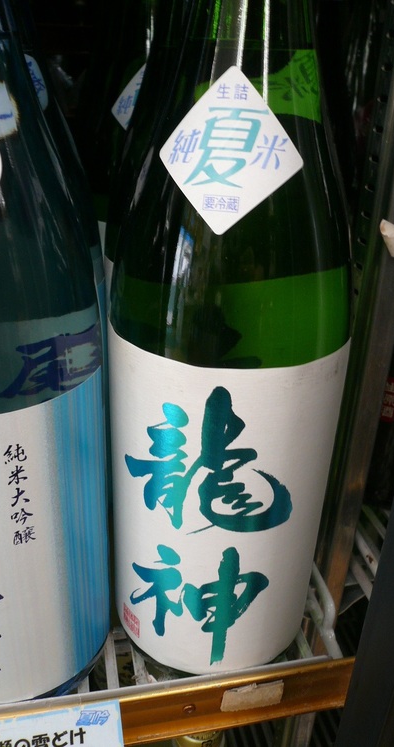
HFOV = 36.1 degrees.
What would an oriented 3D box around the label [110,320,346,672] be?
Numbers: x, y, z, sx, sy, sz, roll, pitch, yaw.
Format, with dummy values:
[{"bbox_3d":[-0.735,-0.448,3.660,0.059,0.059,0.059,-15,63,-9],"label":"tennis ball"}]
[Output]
[{"bbox_3d":[0.006,0.059,0.283,0.105,0.170,0.061,8,28,11],"label":"label"}]

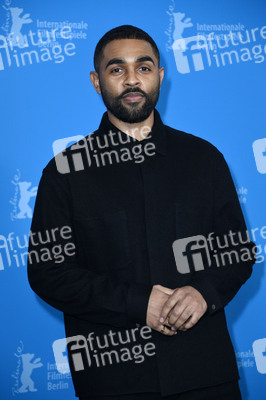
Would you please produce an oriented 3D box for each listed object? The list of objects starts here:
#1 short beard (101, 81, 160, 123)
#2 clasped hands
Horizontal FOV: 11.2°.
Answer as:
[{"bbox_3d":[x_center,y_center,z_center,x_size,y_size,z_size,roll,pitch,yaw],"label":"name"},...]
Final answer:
[{"bbox_3d":[-0.007,-0.235,3.230,0.140,0.100,0.100,-2,-2,-7],"label":"short beard"},{"bbox_3d":[0.101,0.251,3.080,0.137,0.118,0.100,-2,0,-12],"label":"clasped hands"}]

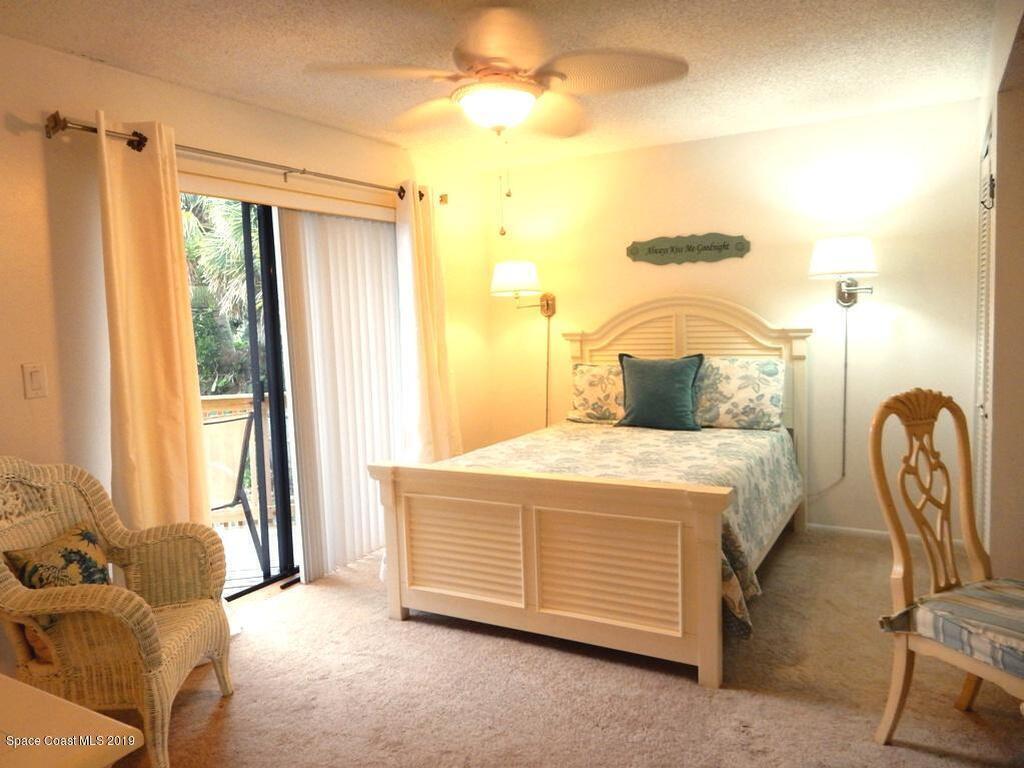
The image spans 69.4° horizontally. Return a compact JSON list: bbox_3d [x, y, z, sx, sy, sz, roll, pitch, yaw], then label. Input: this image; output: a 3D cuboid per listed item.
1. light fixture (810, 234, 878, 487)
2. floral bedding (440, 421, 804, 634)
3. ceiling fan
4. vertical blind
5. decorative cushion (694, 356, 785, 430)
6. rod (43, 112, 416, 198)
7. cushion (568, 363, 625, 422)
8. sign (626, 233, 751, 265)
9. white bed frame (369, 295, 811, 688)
[{"bbox_3d":[1.896,-0.119,4.237,0.355,1.410,0.400,1,6,29],"label":"light fixture"},{"bbox_3d":[0.588,0.583,3.961,1.650,0.560,2.020,1,6,29],"label":"floral bedding"},{"bbox_3d":[-0.062,-1.111,2.644,1.310,0.420,1.310,1,6,29],"label":"ceiling fan"},{"bbox_3d":[-0.879,0.035,4.217,0.090,1.950,1.010,1,6,29],"label":"vertical blind"},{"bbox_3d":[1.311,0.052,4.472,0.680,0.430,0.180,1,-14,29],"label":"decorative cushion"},{"bbox_3d":[-1.161,-1.071,3.708,0.120,0.090,2.240,1,6,29],"label":"rod"},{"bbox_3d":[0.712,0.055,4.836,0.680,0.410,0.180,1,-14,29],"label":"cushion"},{"bbox_3d":[1.132,-0.879,4.804,0.830,0.175,0.020,1,6,29],"label":"sign"},{"bbox_3d":[0.584,0.262,3.950,1.645,1.480,2.220,1,6,29],"label":"white bed frame"}]

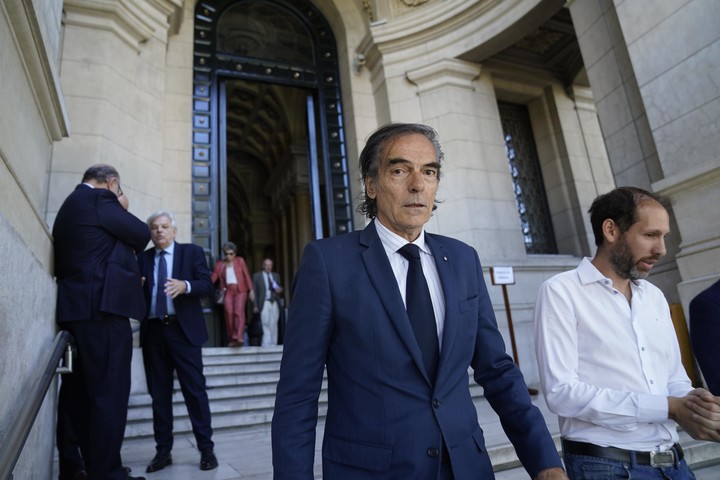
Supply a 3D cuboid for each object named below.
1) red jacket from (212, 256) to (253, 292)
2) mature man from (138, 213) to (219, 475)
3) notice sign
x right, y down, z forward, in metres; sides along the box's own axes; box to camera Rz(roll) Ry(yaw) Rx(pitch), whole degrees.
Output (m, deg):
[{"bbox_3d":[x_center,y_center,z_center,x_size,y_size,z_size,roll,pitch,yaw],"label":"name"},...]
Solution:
[{"bbox_3d":[-2.021,0.543,7.550,0.640,0.560,0.320,0,-17,-16],"label":"red jacket"},{"bbox_3d":[-1.242,0.620,3.250,0.580,1.700,0.420,-6,-16,3],"label":"mature man"},{"bbox_3d":[2.115,0.525,7.100,0.370,0.280,0.040,1,-18,-22],"label":"notice sign"}]

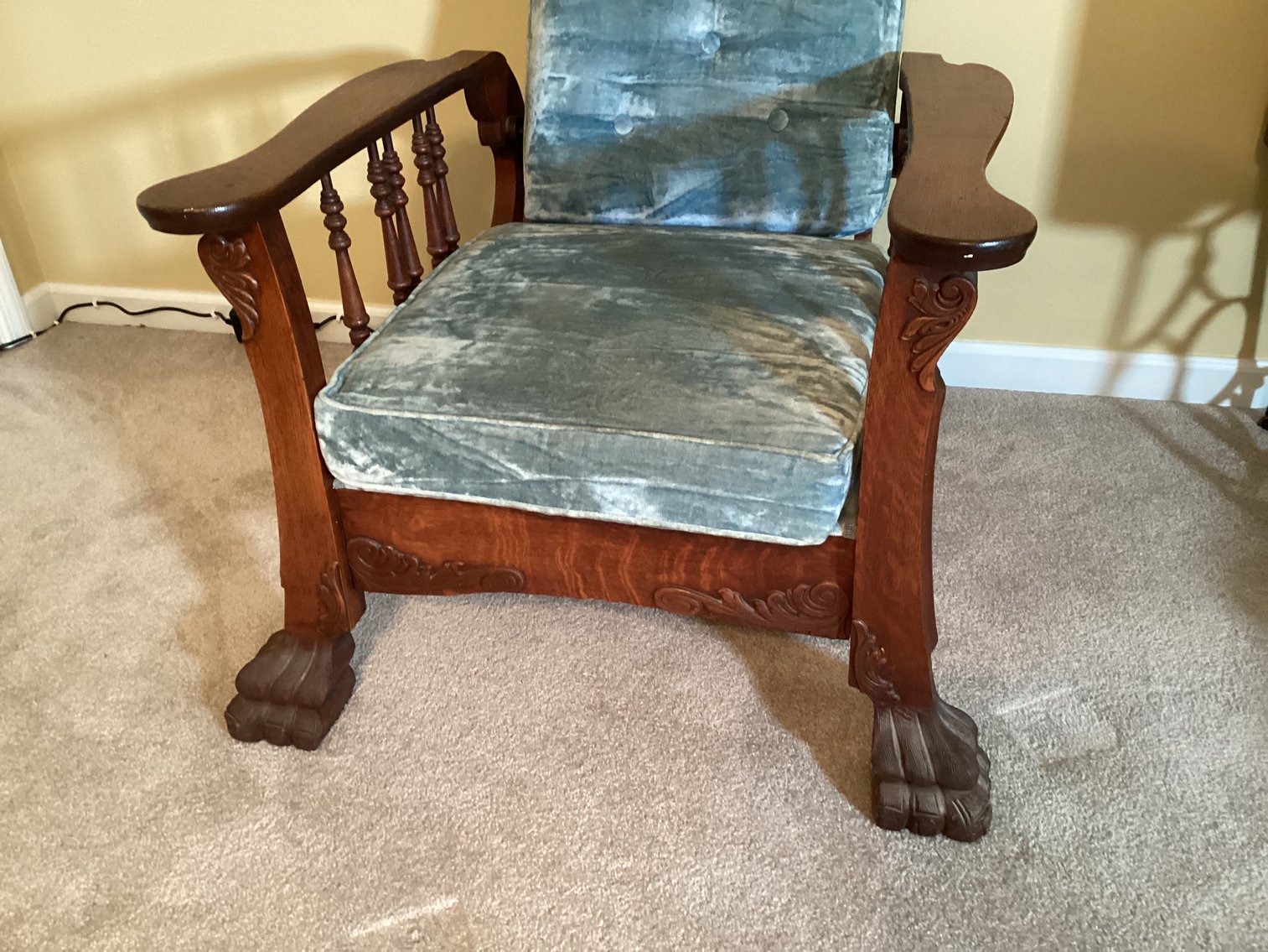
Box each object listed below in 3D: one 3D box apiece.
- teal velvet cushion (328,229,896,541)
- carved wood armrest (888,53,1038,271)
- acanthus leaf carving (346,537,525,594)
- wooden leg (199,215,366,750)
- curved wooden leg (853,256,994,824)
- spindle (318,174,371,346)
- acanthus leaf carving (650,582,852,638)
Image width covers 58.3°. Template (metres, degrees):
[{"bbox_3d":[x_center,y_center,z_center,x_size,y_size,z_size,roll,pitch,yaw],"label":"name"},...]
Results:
[{"bbox_3d":[-0.001,-0.146,1.290,0.524,0.137,0.520,5,32,11],"label":"teal velvet cushion"},{"bbox_3d":[0.330,-0.351,1.164,0.126,0.027,0.701,5,32,11],"label":"carved wood armrest"},{"bbox_3d":[-0.209,0.099,1.207,0.196,0.071,0.011,5,32,11],"label":"acanthus leaf carving"},{"bbox_3d":[-0.388,0.023,1.176,0.150,0.582,0.125,5,32,11],"label":"wooden leg"},{"bbox_3d":[0.284,0.078,1.044,0.150,0.582,0.125,5,32,11],"label":"curved wooden leg"},{"bbox_3d":[-0.316,-0.213,1.248,0.032,0.250,0.032,5,35,11],"label":"spindle"},{"bbox_3d":[0.117,0.125,1.143,0.197,0.071,0.011,5,32,11],"label":"acanthus leaf carving"}]

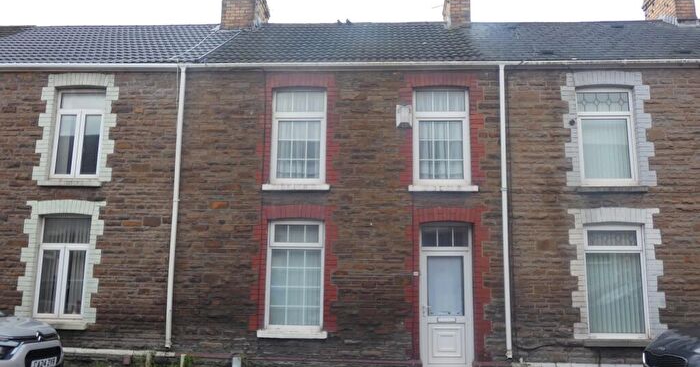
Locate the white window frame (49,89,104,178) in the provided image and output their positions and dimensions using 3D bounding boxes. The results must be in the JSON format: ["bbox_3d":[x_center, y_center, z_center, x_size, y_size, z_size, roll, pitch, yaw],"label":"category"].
[{"bbox_3d":[-4.877,-0.869,9.860,0.874,1.613,0.070,0,-9,4],"label":"white window frame"}]

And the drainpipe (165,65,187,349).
[{"bbox_3d":[-2.832,0.323,8.994,0.093,4.649,0.100,0,-7,3],"label":"drainpipe"}]

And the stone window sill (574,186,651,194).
[{"bbox_3d":[4.146,0.104,8.725,1.127,0.083,0.170,0,-7,3],"label":"stone window sill"}]

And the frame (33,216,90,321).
[{"bbox_3d":[-4.986,1.460,9.512,0.864,1.734,0.070,0,-9,4],"label":"frame"}]

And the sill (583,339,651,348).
[{"bbox_3d":[4.224,2.526,8.651,1.050,0.113,0.170,0,-9,4],"label":"sill"}]

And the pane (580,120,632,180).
[{"bbox_3d":[4.182,-0.559,8.910,0.723,0.985,0.030,0,-7,3],"label":"pane"}]

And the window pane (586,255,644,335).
[{"bbox_3d":[4.304,1.775,8.854,0.868,1.271,0.025,0,-9,4],"label":"window pane"}]

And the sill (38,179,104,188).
[{"bbox_3d":[-4.689,0.007,9.230,1.100,0.110,0.180,0,-7,3],"label":"sill"}]

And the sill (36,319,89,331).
[{"bbox_3d":[-4.903,2.385,9.259,1.034,0.169,0.180,0,-9,4],"label":"sill"}]

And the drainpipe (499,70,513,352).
[{"bbox_3d":[2.558,0.355,8.997,0.073,4.878,0.075,0,-9,4],"label":"drainpipe"}]

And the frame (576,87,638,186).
[{"bbox_3d":[4.191,-0.770,8.942,0.922,1.629,0.080,0,-7,3],"label":"frame"}]

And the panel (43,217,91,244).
[{"bbox_3d":[-4.960,0.836,9.598,0.849,0.450,0.025,0,-9,4],"label":"panel"}]

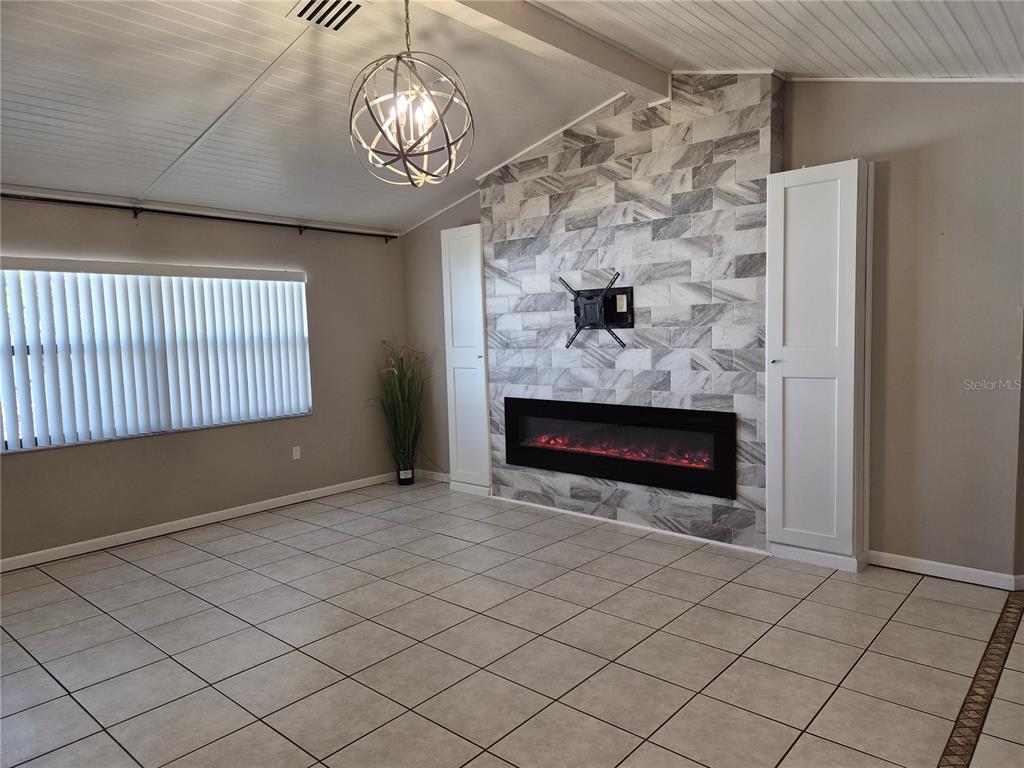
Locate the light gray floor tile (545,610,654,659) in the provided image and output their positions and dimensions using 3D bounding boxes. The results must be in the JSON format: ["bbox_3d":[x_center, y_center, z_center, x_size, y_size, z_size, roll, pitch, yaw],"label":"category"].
[{"bbox_3d":[0.428,1.208,3.273,0.401,0.012,0.401,3,6,41],"label":"light gray floor tile"}]

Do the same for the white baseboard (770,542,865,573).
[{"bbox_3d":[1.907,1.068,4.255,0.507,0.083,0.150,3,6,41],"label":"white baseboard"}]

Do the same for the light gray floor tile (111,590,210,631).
[{"bbox_3d":[-1.906,1.231,3.722,0.402,0.010,0.402,3,6,41],"label":"light gray floor tile"}]

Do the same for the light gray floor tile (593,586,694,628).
[{"bbox_3d":[0.699,1.193,3.622,0.406,0.010,0.406,3,6,41],"label":"light gray floor tile"}]

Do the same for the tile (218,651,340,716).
[{"bbox_3d":[-0.999,1.288,2.928,0.406,0.010,0.406,3,6,41],"label":"tile"}]

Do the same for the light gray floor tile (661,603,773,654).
[{"bbox_3d":[1.020,1.211,3.369,0.409,0.010,0.409,3,6,41],"label":"light gray floor tile"}]

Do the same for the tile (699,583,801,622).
[{"bbox_3d":[1.261,1.156,3.605,0.402,0.010,0.402,2,6,41],"label":"tile"}]

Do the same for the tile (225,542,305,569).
[{"bbox_3d":[-1.667,1.155,4.579,0.401,0.012,0.401,3,6,41],"label":"tile"}]

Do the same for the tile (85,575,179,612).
[{"bbox_3d":[-2.209,1.216,3.954,0.402,0.010,0.402,2,6,41],"label":"tile"}]

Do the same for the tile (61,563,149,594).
[{"bbox_3d":[-2.516,1.203,4.218,0.402,0.010,0.402,2,6,41],"label":"tile"}]

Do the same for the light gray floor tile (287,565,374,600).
[{"bbox_3d":[-1.079,1.203,4.120,0.409,0.010,0.409,3,6,41],"label":"light gray floor tile"}]

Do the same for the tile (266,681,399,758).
[{"bbox_3d":[-0.682,1.280,2.630,0.402,0.010,0.402,2,6,41],"label":"tile"}]

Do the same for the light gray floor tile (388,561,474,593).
[{"bbox_3d":[-0.492,1.179,4.144,0.406,0.010,0.406,3,6,41],"label":"light gray floor tile"}]

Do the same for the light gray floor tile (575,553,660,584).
[{"bbox_3d":[0.657,1.132,4.181,0.402,0.010,0.402,3,6,41],"label":"light gray floor tile"}]

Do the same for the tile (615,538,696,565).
[{"bbox_3d":[0.948,1.118,4.534,0.409,0.010,0.409,3,6,41],"label":"tile"}]

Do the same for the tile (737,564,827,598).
[{"bbox_3d":[1.538,1.129,3.914,0.401,0.012,0.401,3,6,41],"label":"tile"}]

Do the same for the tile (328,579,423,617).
[{"bbox_3d":[-0.755,1.193,3.781,0.402,0.010,0.402,2,6,41],"label":"tile"}]

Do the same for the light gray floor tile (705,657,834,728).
[{"bbox_3d":[1.029,1.230,2.728,0.402,0.010,0.402,2,6,41],"label":"light gray floor tile"}]

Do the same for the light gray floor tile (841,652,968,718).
[{"bbox_3d":[1.641,1.240,2.821,0.409,0.010,0.409,3,6,41],"label":"light gray floor tile"}]

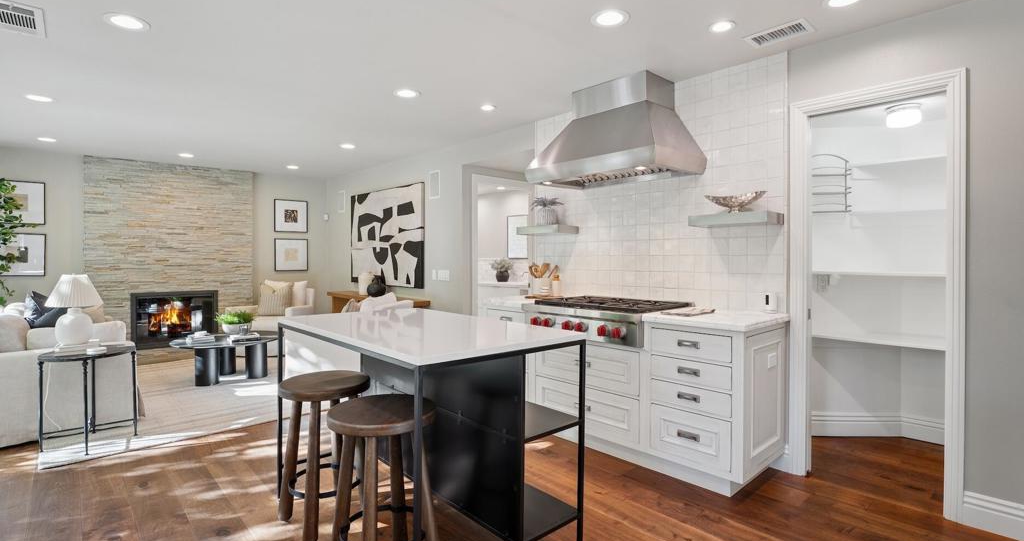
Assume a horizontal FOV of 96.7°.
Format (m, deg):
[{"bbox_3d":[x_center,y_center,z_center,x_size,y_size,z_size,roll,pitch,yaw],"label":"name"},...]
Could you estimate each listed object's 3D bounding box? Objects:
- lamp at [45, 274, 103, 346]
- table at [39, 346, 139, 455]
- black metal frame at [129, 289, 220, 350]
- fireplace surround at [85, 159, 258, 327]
[{"bbox_3d":[-3.411,0.306,3.544,0.345,0.561,0.345,0,2,0],"label":"lamp"},{"bbox_3d":[-2.760,0.824,2.979,0.500,0.620,0.500,-1,2,-43],"label":"table"},{"bbox_3d":[-4.486,0.647,6.084,0.921,0.718,0.300,-2,3,-38],"label":"black metal frame"},{"bbox_3d":[-4.429,-0.140,6.051,1.768,2.479,0.180,-2,3,-38],"label":"fireplace surround"}]

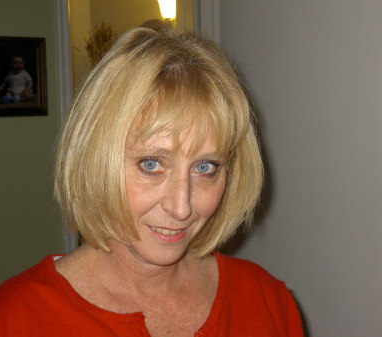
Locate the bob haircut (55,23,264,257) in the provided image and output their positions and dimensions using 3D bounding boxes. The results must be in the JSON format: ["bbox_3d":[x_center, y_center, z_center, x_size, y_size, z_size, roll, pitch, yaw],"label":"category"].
[{"bbox_3d":[-0.039,-0.035,0.889,0.235,0.250,0.225,4,13,-19],"label":"bob haircut"}]

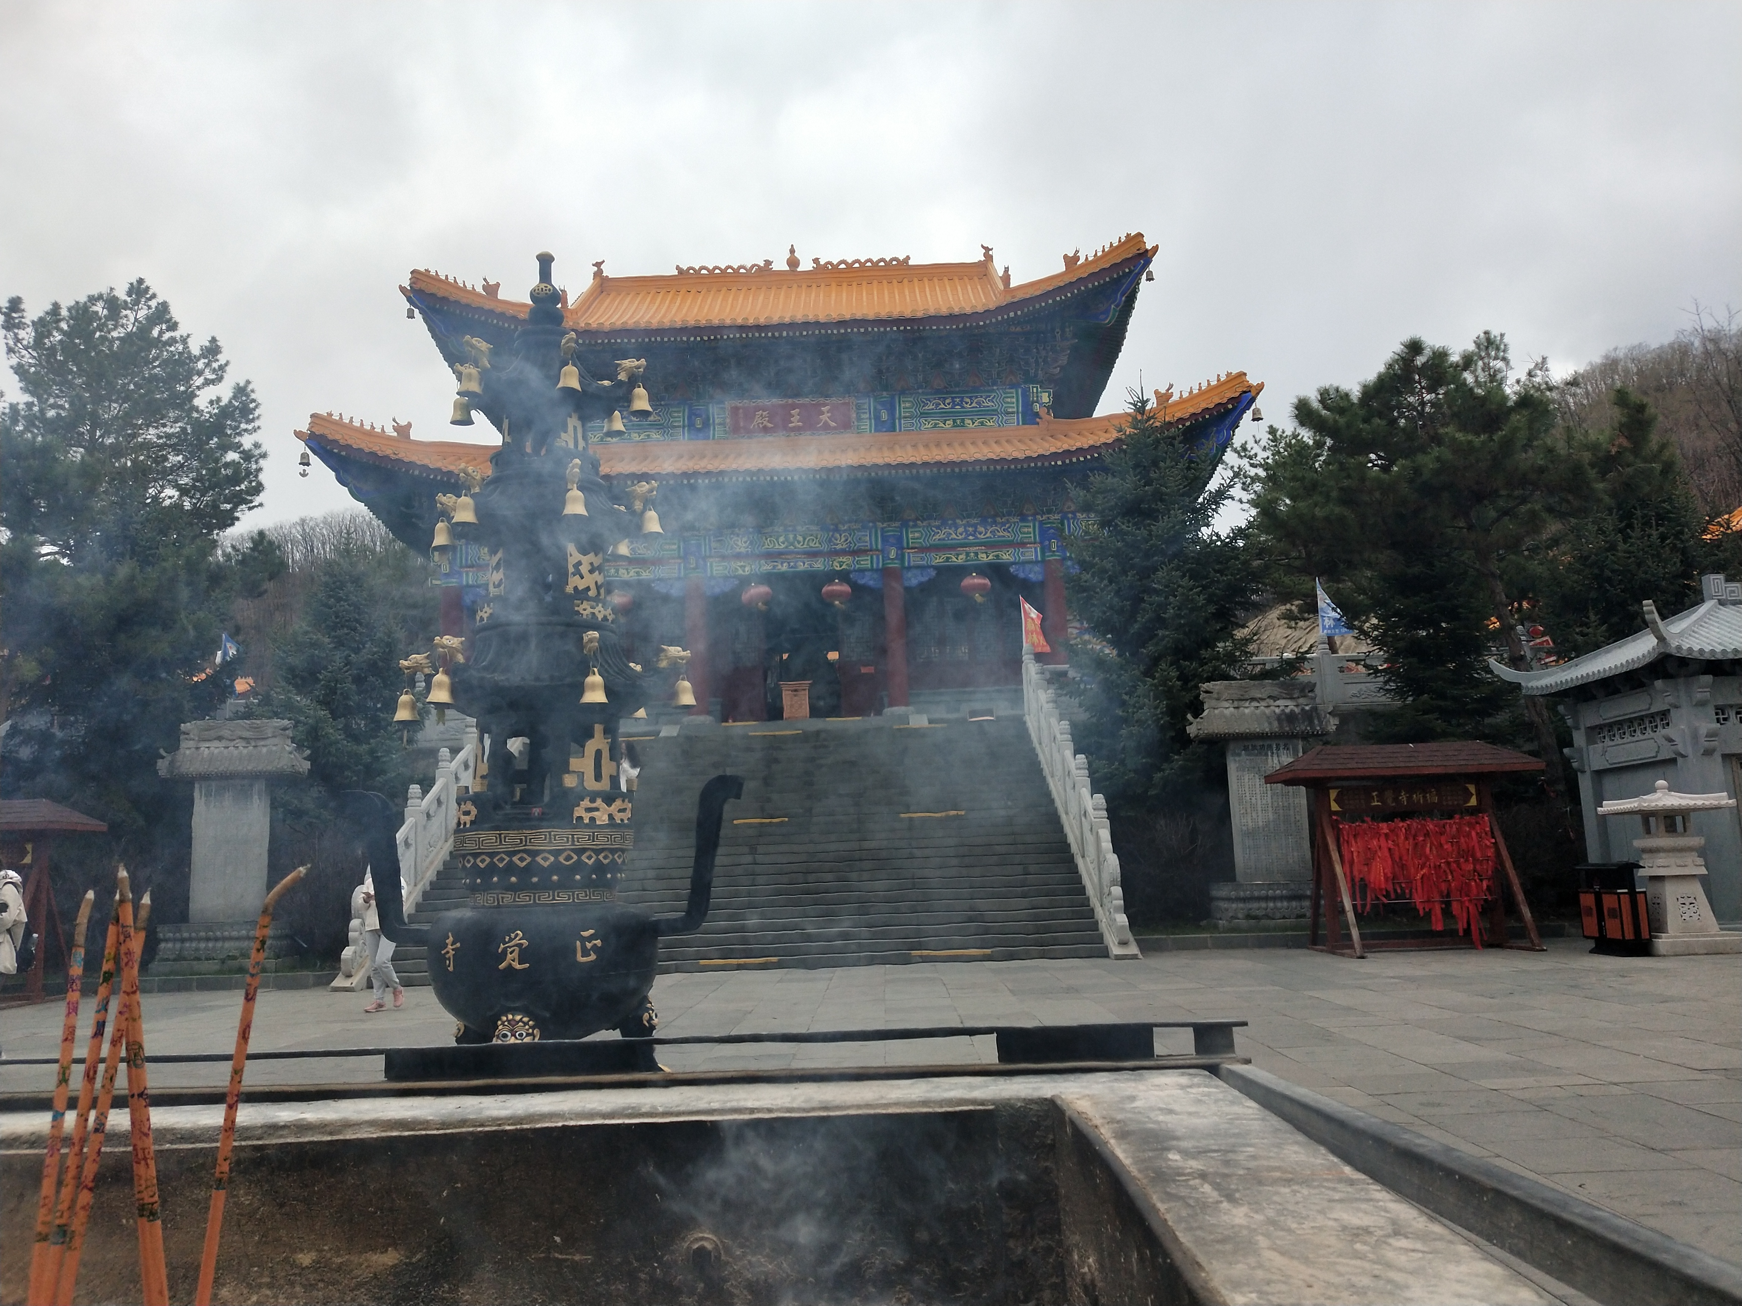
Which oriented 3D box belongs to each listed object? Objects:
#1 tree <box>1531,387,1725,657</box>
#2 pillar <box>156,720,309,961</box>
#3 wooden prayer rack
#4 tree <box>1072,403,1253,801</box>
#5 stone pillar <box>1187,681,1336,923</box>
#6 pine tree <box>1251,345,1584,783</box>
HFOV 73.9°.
[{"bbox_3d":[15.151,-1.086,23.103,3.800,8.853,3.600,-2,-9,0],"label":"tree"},{"bbox_3d":[-9.711,2.823,17.595,1.980,3.665,0.850,-2,-9,0],"label":"pillar"},{"bbox_3d":[7.058,2.521,15.106,3.100,2.670,1.650,-2,-9,0],"label":"wooden prayer rack"},{"bbox_3d":[5.331,-0.468,20.993,3.350,9.156,3.300,-2,-9,0],"label":"tree"},{"bbox_3d":[5.946,2.245,17.598,1.980,3.665,0.850,-2,-9,0],"label":"stone pillar"},{"bbox_3d":[9.570,-1.012,20.118,5.600,9.642,5.200,-2,-9,0],"label":"pine tree"}]

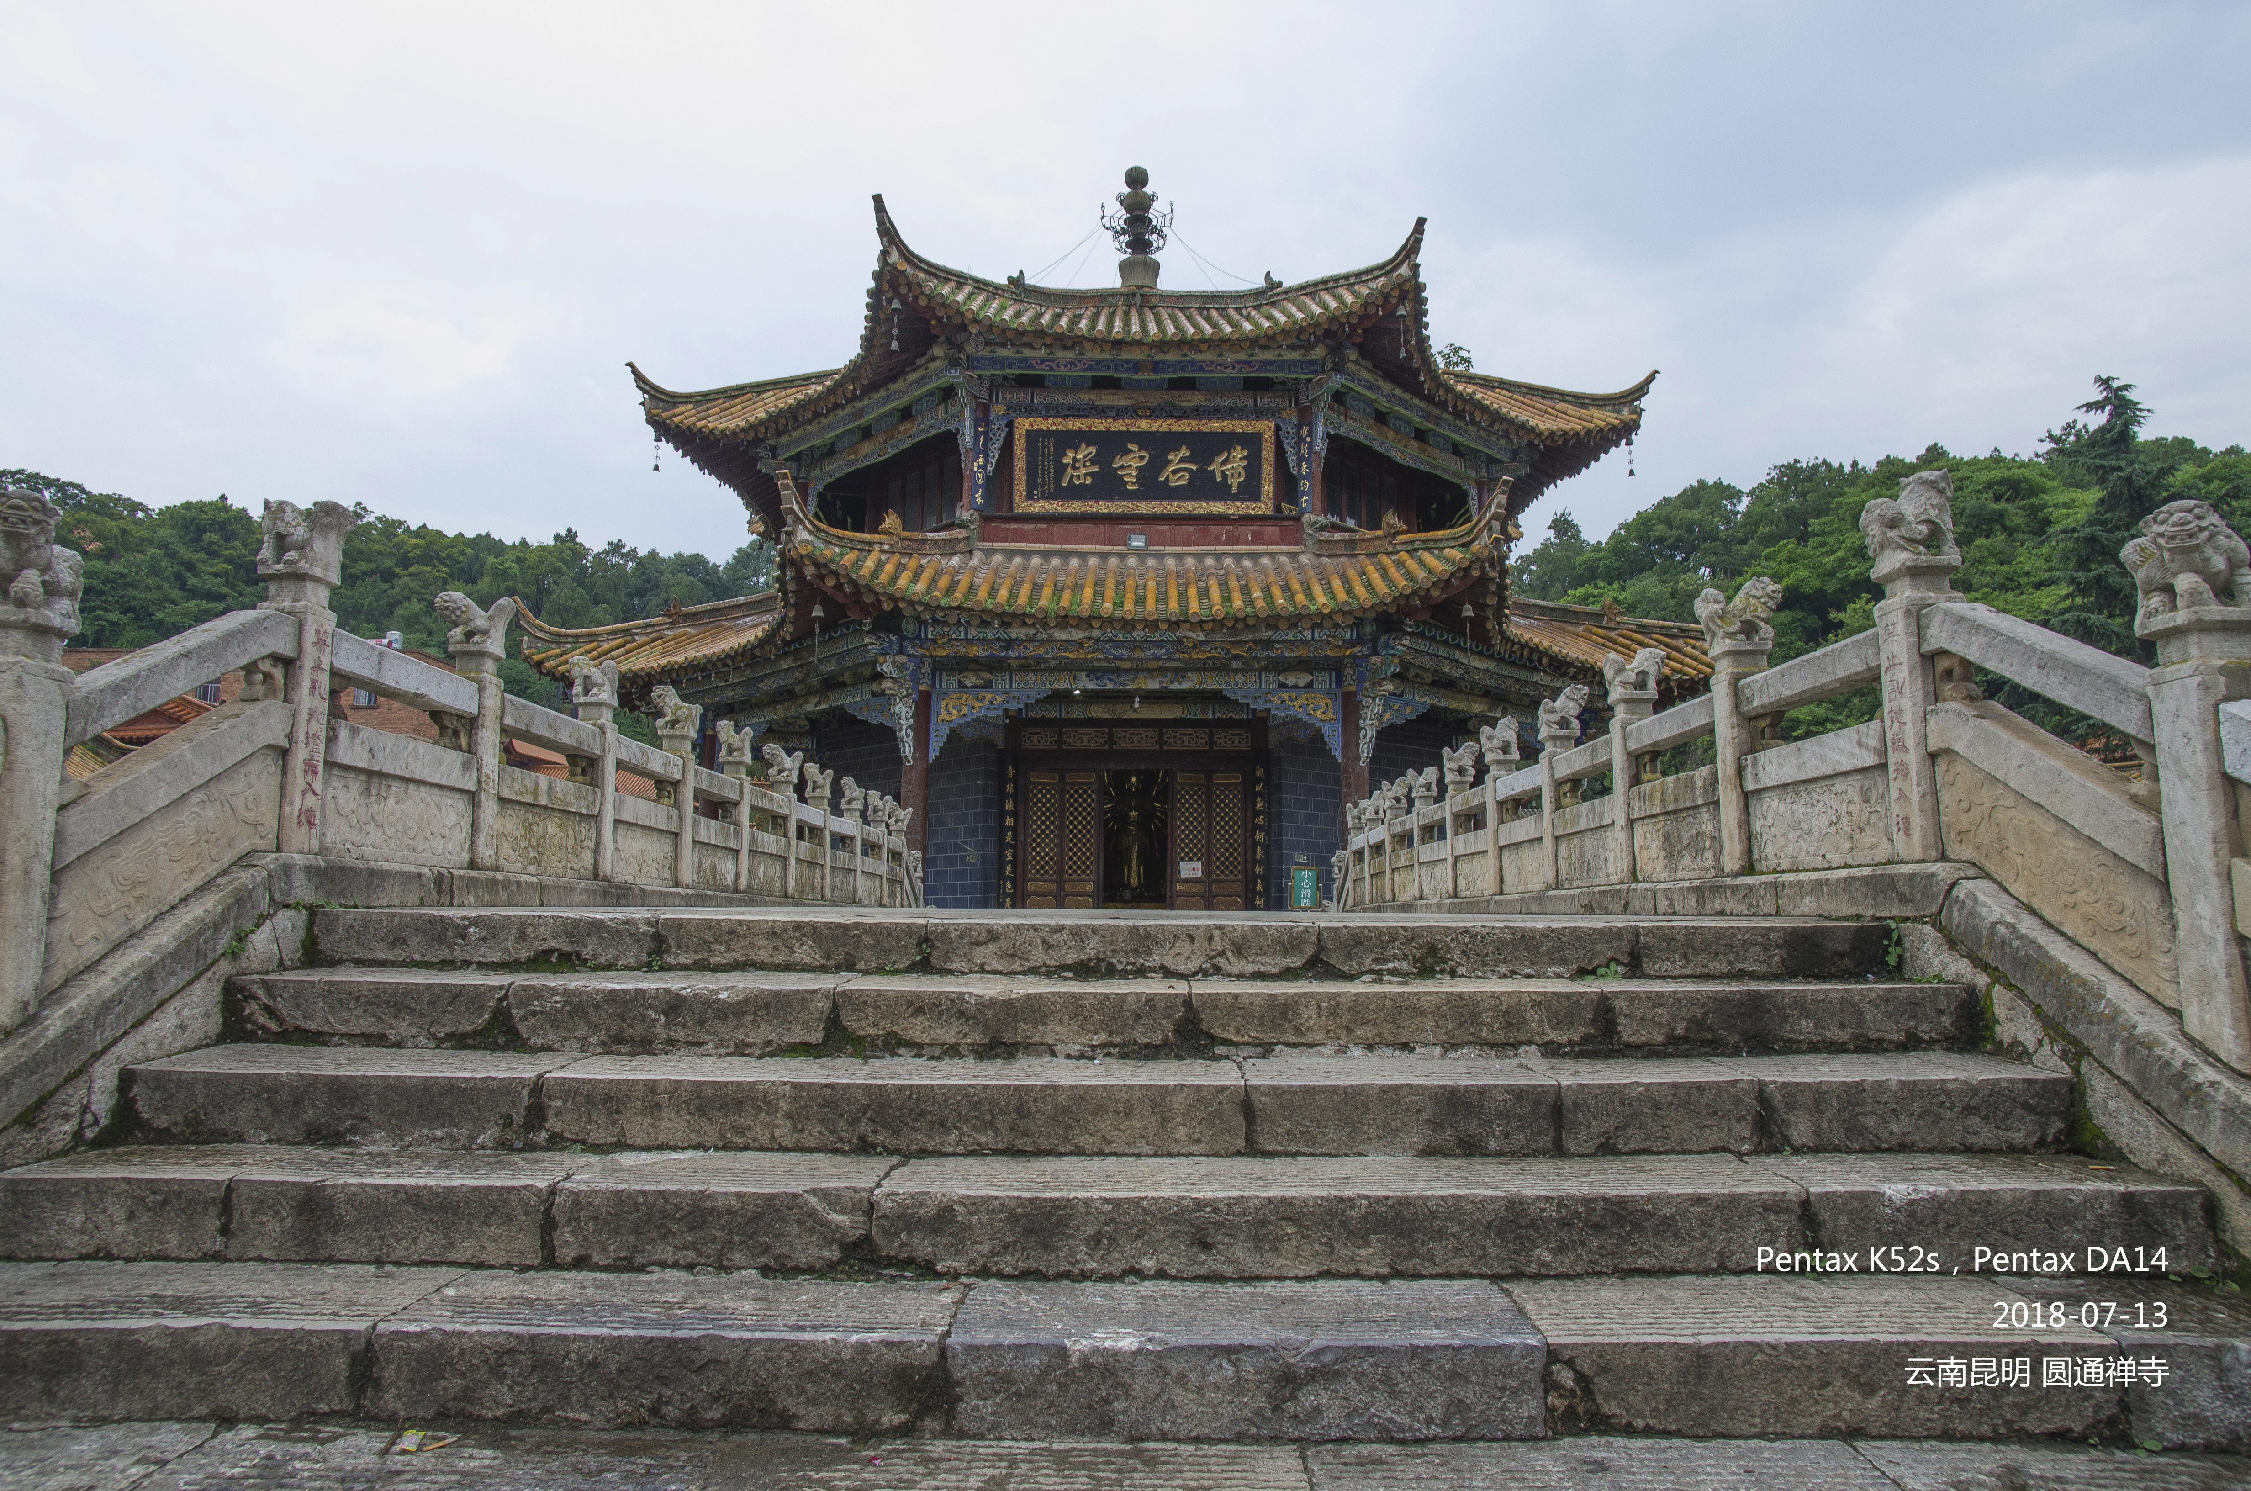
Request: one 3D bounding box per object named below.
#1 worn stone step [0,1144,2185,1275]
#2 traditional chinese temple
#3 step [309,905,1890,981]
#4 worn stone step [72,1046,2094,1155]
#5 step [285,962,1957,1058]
[{"bbox_3d":[-0.077,0.992,2.787,4.400,0.176,0.350,0,-7,1],"label":"worn stone step"},{"bbox_3d":[0.311,-3.527,23.439,18.600,14.480,18.400,0,-7,1],"label":"traditional chinese temple"},{"bbox_3d":[-0.064,0.588,3.820,4.400,0.162,0.350,0,-7,1],"label":"step"},{"bbox_3d":[-0.073,0.860,3.130,4.400,0.173,0.350,0,-7,1],"label":"worn stone step"},{"bbox_3d":[-0.068,0.713,3.473,4.400,0.176,0.350,0,-7,1],"label":"step"}]

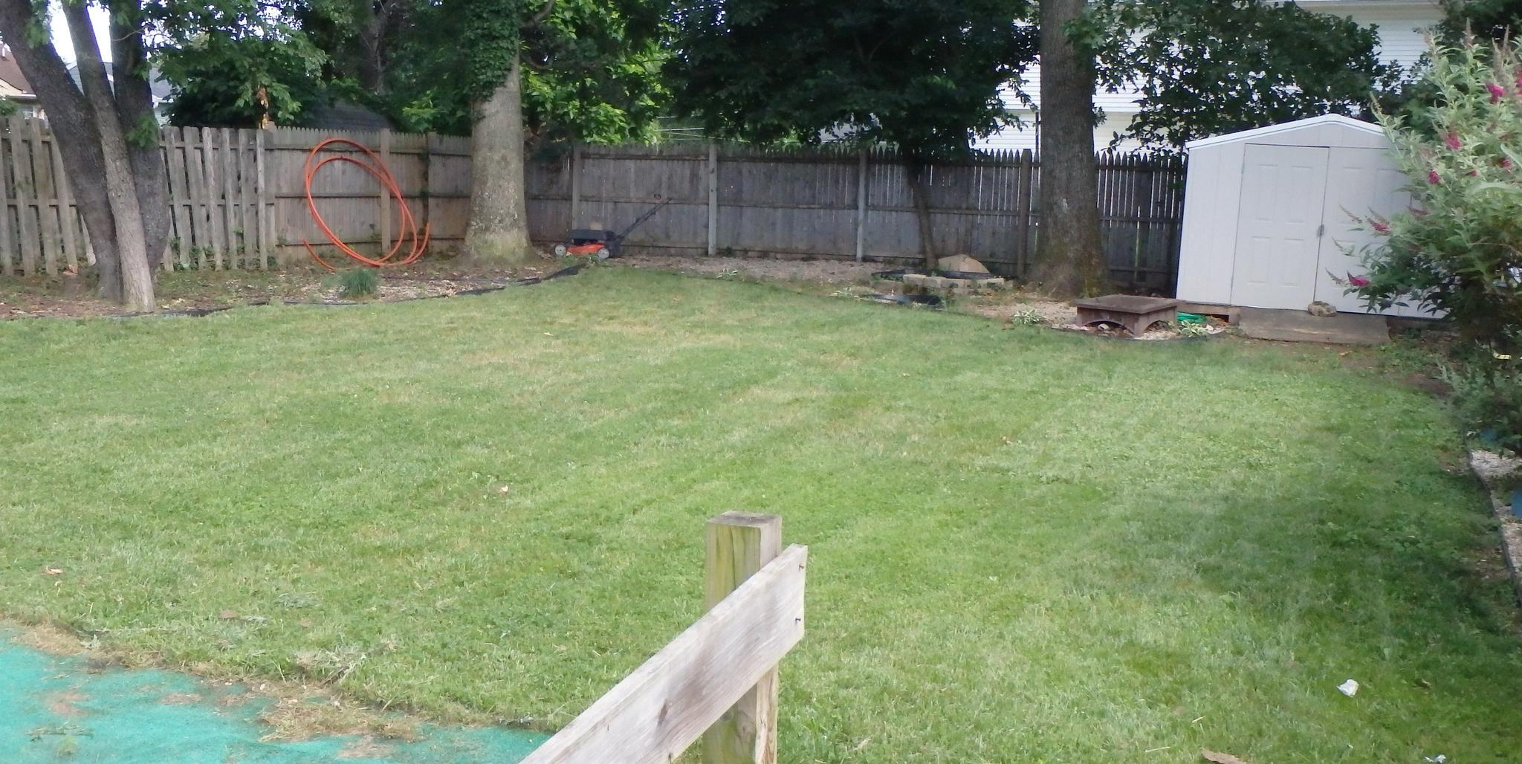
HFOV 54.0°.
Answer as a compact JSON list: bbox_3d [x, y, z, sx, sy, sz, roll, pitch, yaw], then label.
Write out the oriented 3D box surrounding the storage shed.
[{"bbox_3d":[6.841,-2.086,17.968,3.120,2.200,2.350,6,11,23],"label":"storage shed"}]

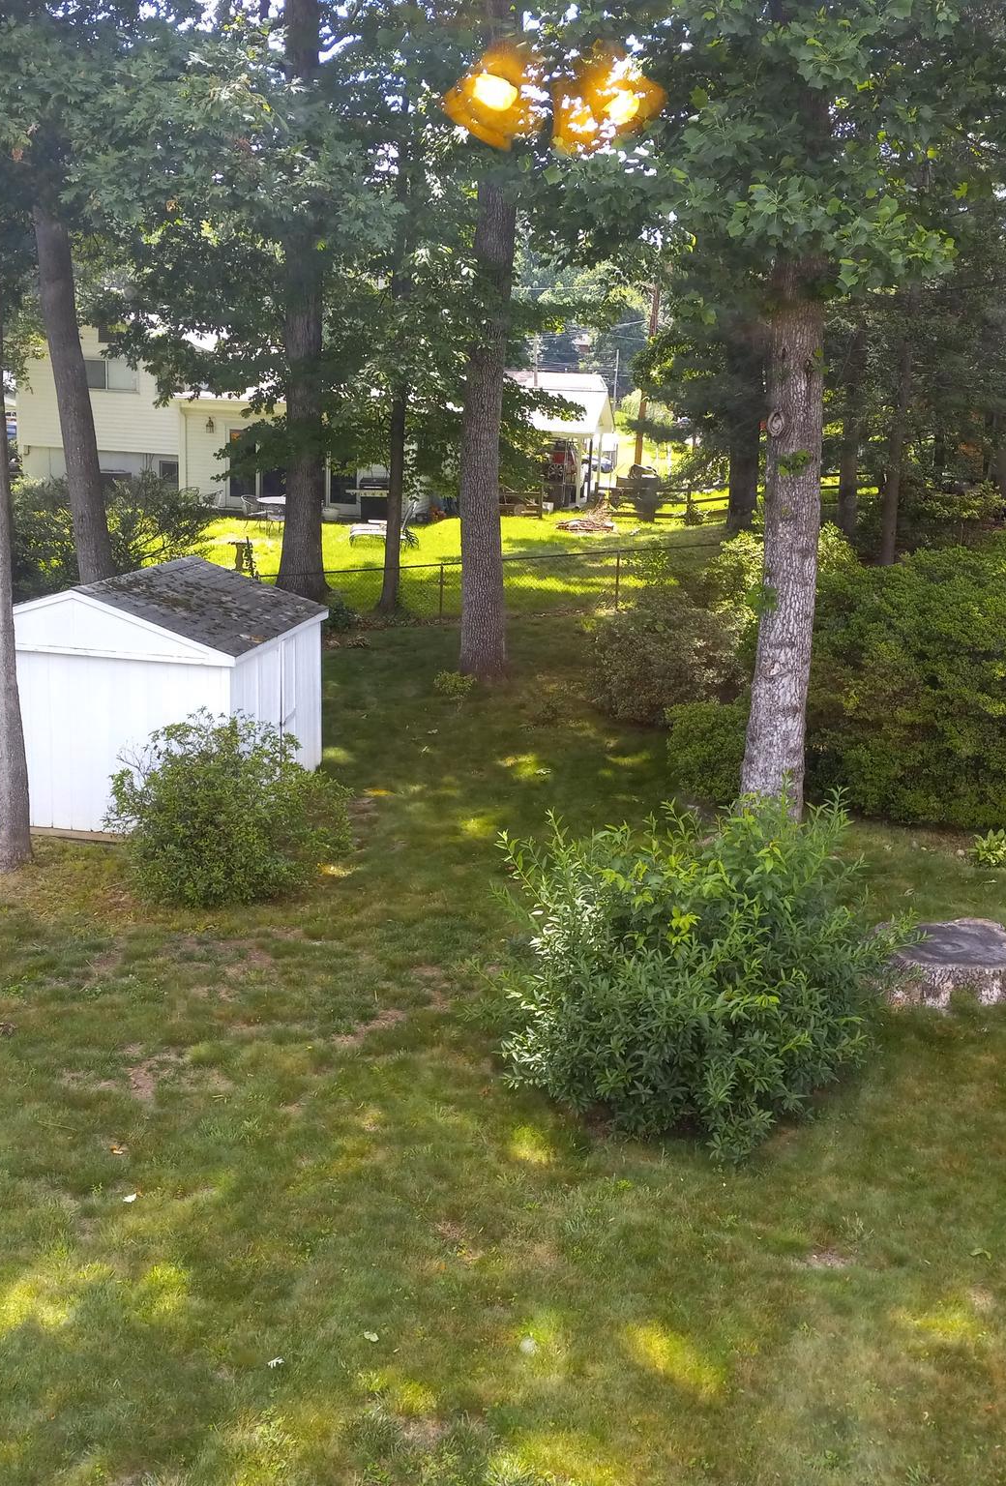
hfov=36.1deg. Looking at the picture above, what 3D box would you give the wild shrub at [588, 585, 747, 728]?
[{"bbox_3d":[2.024,-1.120,19.202,1.994,1.540,1.894,4,13,6],"label":"wild shrub"}]

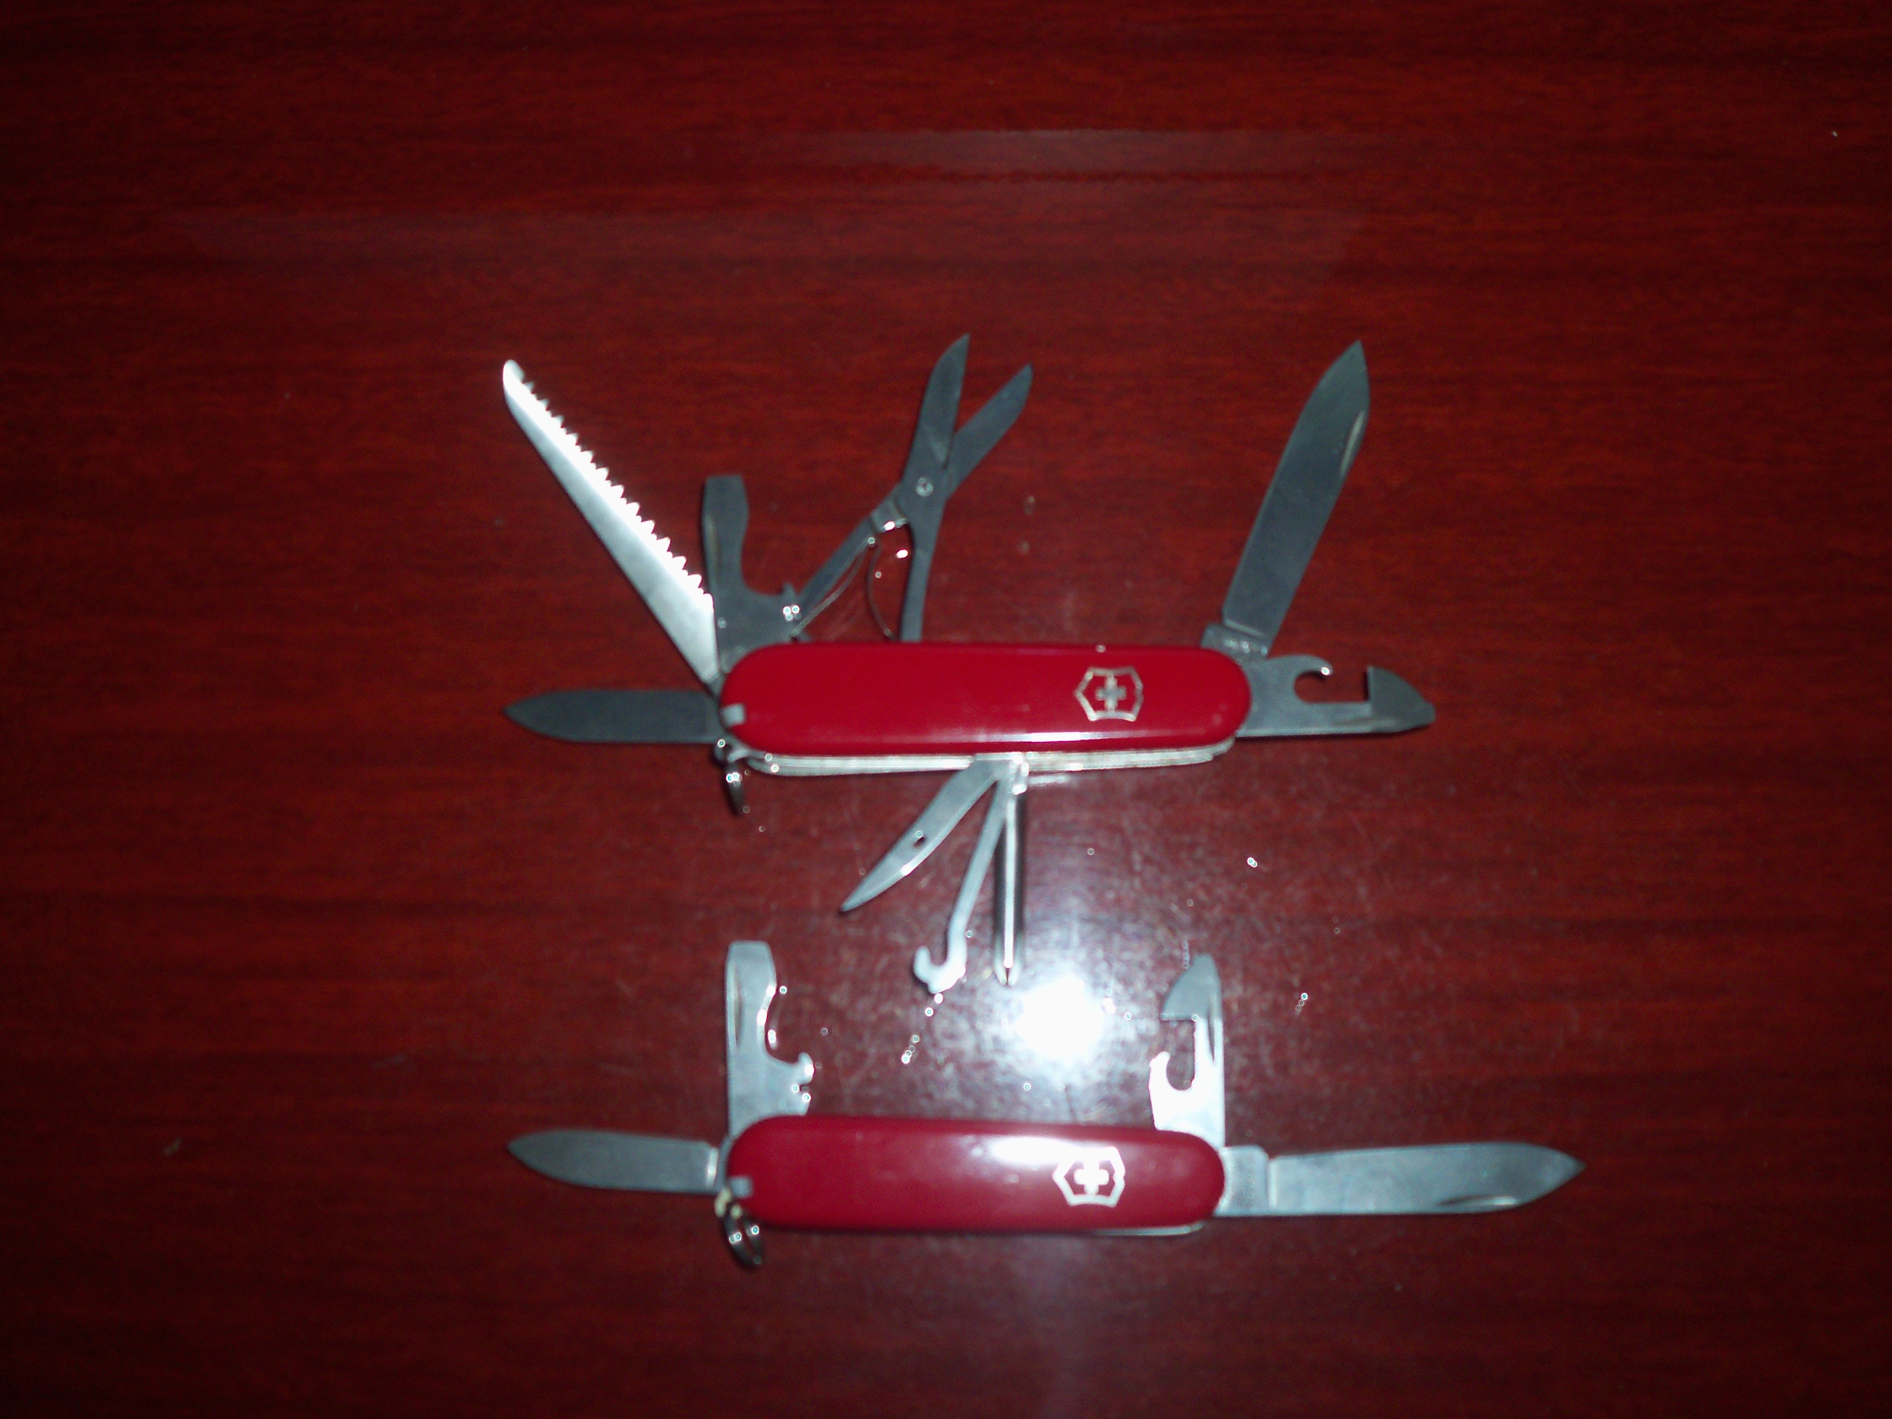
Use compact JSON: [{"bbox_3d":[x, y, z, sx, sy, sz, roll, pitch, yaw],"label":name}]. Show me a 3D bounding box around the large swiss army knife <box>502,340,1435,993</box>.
[{"bbox_3d":[0.001,-0.010,0.328,0.167,0.021,0.118,0,80,3],"label":"large swiss army knife"}]

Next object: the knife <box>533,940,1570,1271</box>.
[{"bbox_3d":[0.016,0.068,0.317,0.182,0.013,0.054,0,80,3],"label":"knife"}]

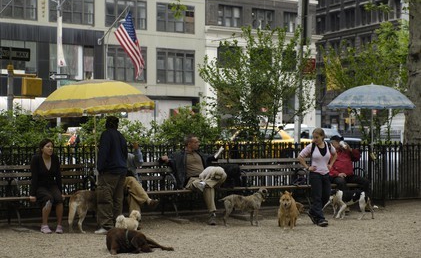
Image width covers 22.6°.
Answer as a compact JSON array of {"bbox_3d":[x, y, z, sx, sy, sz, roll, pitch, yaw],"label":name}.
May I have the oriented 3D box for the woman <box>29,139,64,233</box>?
[{"bbox_3d":[-2.495,0.858,16.000,0.520,1.360,0.800,0,0,-18],"label":"woman"}]

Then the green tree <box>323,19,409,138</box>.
[{"bbox_3d":[3.709,-0.559,25.000,2.200,4.000,2.100,0,0,0],"label":"green tree"}]

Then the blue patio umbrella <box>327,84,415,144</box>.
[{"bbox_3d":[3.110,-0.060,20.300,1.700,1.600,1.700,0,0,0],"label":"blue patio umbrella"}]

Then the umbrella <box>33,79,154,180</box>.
[{"bbox_3d":[-1.867,0.097,17.000,1.930,1.760,1.930,-2,1,0],"label":"umbrella"}]

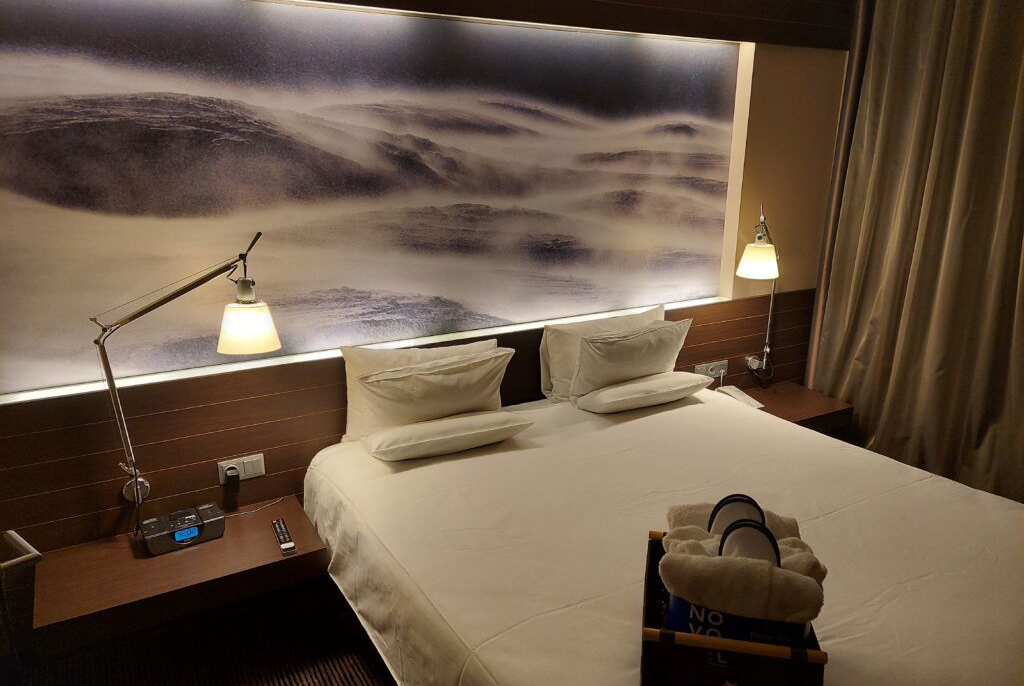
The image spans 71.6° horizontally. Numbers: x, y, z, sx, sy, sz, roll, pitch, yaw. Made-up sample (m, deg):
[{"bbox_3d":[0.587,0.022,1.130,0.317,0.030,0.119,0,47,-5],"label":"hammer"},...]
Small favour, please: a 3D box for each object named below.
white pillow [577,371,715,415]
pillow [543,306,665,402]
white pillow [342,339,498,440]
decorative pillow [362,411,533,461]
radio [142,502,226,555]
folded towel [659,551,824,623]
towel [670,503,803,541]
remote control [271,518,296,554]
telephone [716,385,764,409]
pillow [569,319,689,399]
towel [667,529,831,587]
[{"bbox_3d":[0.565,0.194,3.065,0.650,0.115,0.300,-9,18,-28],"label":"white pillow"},{"bbox_3d":[0.419,0.053,3.124,0.650,0.370,0.150,-9,14,-28],"label":"pillow"},{"bbox_3d":[-0.331,0.172,2.719,0.630,0.350,0.130,-9,14,-28],"label":"white pillow"},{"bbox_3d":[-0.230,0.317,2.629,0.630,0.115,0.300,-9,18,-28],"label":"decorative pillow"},{"bbox_3d":[-1.077,0.613,2.340,0.238,0.082,0.120,-10,19,-32],"label":"radio"},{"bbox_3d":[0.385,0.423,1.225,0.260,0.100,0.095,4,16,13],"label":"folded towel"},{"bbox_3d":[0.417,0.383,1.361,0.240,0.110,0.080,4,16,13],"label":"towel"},{"bbox_3d":[-0.755,0.644,2.343,0.045,0.021,0.225,-8,18,-26],"label":"remote control"},{"bbox_3d":[1.126,0.289,3.527,0.160,0.070,0.215,-9,18,-28],"label":"telephone"},{"bbox_3d":[0.513,0.089,3.034,0.610,0.340,0.140,-9,13,-28],"label":"pillow"},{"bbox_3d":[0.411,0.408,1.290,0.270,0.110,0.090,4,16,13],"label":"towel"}]

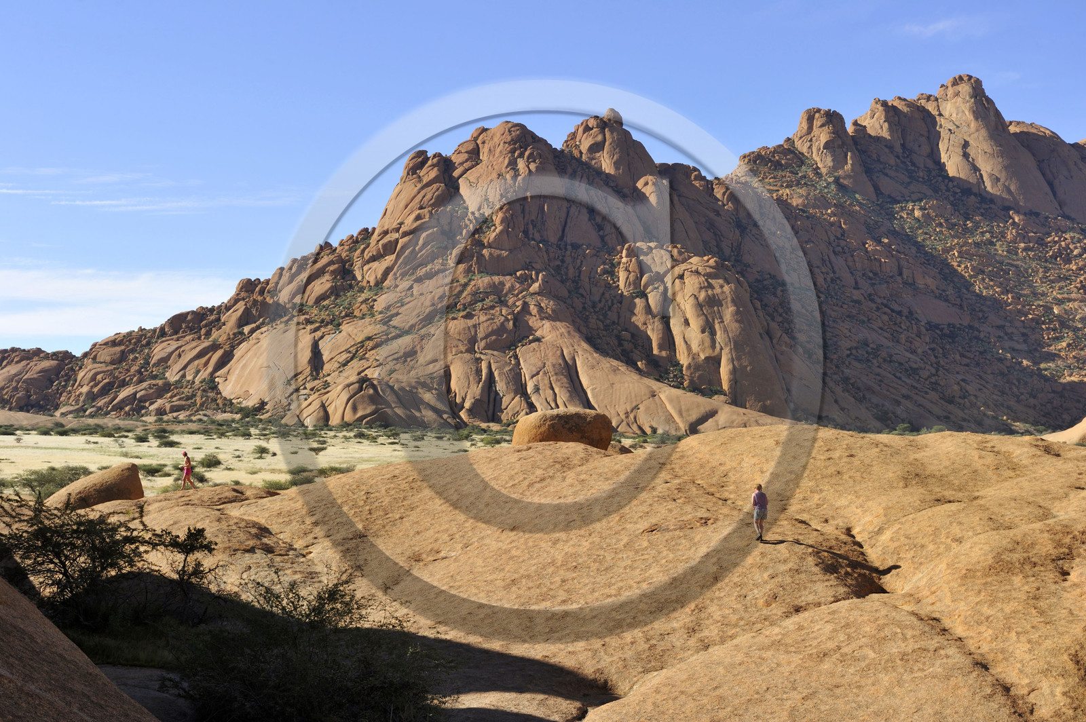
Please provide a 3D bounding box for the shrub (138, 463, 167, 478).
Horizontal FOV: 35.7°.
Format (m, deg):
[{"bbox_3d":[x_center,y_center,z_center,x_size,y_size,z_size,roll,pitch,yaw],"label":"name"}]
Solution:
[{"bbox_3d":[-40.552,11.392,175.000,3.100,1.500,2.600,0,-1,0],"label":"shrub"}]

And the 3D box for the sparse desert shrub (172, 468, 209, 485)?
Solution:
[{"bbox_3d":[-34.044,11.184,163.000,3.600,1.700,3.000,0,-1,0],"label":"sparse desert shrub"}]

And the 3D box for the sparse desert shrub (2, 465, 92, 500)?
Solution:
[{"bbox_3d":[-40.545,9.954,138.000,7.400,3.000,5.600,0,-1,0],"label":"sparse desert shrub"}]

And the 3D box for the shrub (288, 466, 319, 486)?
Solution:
[{"bbox_3d":[-19.138,9.228,135.000,2.500,1.600,2.300,0,-1,0],"label":"shrub"}]

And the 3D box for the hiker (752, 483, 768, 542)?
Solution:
[{"bbox_3d":[6.268,4.378,48.800,0.450,1.640,0.380,0,-1,-14],"label":"hiker"}]

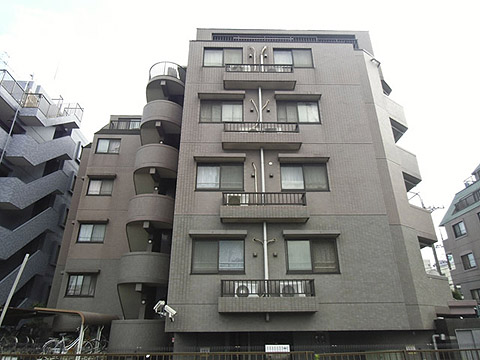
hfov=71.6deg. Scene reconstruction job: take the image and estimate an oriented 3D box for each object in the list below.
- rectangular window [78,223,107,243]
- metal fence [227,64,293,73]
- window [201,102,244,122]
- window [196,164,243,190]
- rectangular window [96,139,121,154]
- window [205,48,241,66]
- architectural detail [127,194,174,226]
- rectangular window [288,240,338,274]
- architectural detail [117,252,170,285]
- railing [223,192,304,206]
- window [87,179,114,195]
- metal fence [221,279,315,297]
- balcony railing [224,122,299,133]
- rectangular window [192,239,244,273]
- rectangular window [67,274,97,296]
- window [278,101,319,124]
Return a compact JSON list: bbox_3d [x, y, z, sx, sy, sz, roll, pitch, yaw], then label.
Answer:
[{"bbox_3d":[-8.289,2.954,18.646,1.530,1.206,0.157,0,-25,-1],"label":"rectangular window"},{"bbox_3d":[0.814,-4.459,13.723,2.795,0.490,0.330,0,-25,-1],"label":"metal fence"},{"bbox_3d":[-0.712,-2.683,13.227,1.718,1.126,0.120,0,-25,-1],"label":"window"},{"bbox_3d":[-0.702,-0.095,12.020,1.718,1.126,0.120,0,-25,-1],"label":"window"},{"bbox_3d":[-8.438,-2.143,21.394,1.507,1.159,0.120,0,-25,-1],"label":"rectangular window"},{"bbox_3d":[-0.718,-5.243,14.402,1.709,1.092,0.157,0,-25,-1],"label":"window"},{"bbox_3d":[-4.338,1.725,16.924,2.921,1.317,1.924,0,-25,-1],"label":"architectural detail"},{"bbox_3d":[2.361,2.505,10.861,1.718,1.126,0.120,0,-25,-1],"label":"rectangular window"},{"bbox_3d":[-4.329,4.307,15.717,2.921,1.317,1.924,0,-25,-1],"label":"architectural detail"},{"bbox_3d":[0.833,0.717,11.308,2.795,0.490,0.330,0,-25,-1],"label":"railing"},{"bbox_3d":[-8.274,0.472,19.807,1.496,1.077,0.157,0,-25,-1],"label":"window"},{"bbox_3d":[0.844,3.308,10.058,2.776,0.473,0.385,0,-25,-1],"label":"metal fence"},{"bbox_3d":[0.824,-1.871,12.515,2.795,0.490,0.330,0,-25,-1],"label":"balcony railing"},{"bbox_3d":[-0.693,2.493,10.812,1.718,1.126,0.120,0,-25,-1],"label":"rectangular window"},{"bbox_3d":[-8.270,5.540,17.437,1.539,1.168,0.157,0,-25,-1],"label":"rectangular window"},{"bbox_3d":[2.338,-2.663,13.257,1.686,1.128,0.157,0,-25,-1],"label":"window"}]

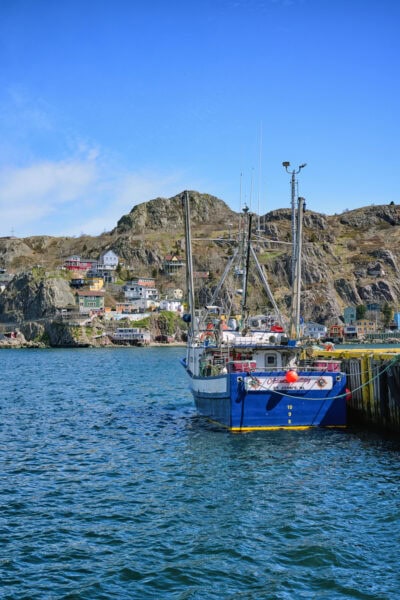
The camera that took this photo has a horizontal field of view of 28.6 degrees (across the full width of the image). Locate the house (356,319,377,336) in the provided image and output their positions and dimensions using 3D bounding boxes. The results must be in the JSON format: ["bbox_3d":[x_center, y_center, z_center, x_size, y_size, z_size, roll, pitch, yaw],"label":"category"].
[{"bbox_3d":[76.717,12.932,361.785,8.800,7.857,8.000,0,-3,8],"label":"house"}]

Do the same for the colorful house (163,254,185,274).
[{"bbox_3d":[-12.624,-16.673,373.137,8.600,9.023,8.000,0,-3,-8],"label":"colorful house"}]

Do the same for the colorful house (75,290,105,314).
[{"bbox_3d":[-44.493,1.056,318.279,10.000,9.825,8.000,1,-3,-16],"label":"colorful house"}]

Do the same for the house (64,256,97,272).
[{"bbox_3d":[-54.957,-16.943,361.137,14.200,6.664,9.000,1,-3,-12],"label":"house"}]

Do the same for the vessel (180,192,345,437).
[{"bbox_3d":[2.504,0.297,40.800,5.700,11.700,14.000,1,-3,-11],"label":"vessel"}]

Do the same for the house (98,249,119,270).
[{"bbox_3d":[-42.659,-18.315,363.202,6.800,9.243,8.500,1,-3,-17],"label":"house"}]

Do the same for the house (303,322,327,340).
[{"bbox_3d":[53.246,14.085,361.733,10.200,7.857,8.000,0,-3,4],"label":"house"}]

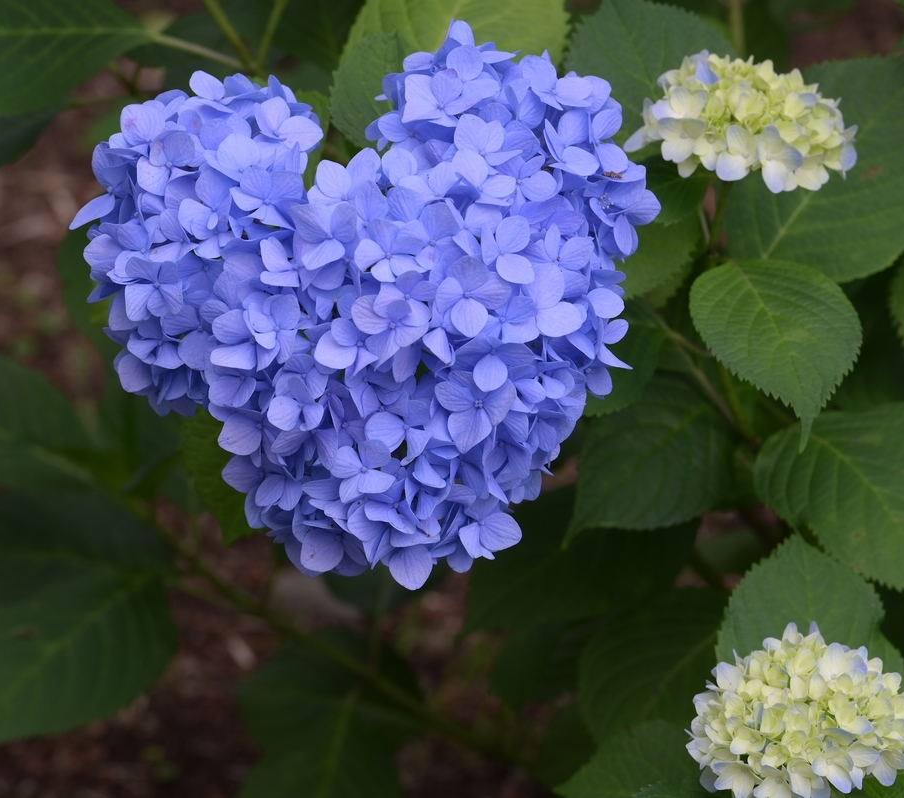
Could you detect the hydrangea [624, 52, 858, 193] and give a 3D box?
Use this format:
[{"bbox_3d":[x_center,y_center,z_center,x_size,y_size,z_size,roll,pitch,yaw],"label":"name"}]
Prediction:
[{"bbox_3d":[0.129,-0.123,1.330,0.102,0.053,0.085,6,30,-3],"label":"hydrangea"}]

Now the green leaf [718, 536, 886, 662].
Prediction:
[{"bbox_3d":[0.162,0.096,1.380,0.082,0.020,0.095,2,45,2],"label":"green leaf"}]

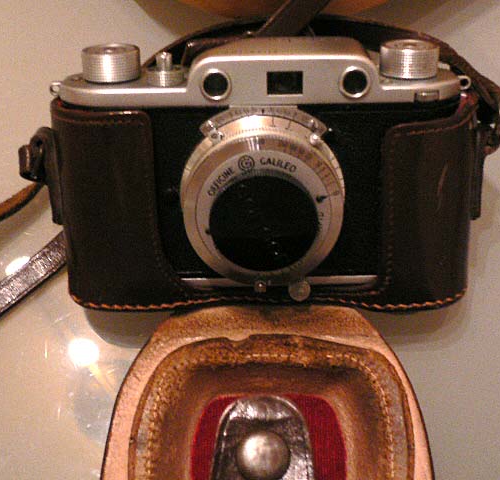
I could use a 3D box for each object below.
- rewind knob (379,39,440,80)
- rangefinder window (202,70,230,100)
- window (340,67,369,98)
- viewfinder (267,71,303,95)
[{"bbox_3d":[0.051,-0.057,0.300,0.019,0.010,0.019,0,22,3],"label":"rewind knob"},{"bbox_3d":[-0.010,-0.048,0.290,0.009,0.010,0.004,0,22,3],"label":"rangefinder window"},{"bbox_3d":[0.032,-0.048,0.288,0.009,0.010,0.004,0,22,3],"label":"window"},{"bbox_3d":[0.011,-0.048,0.290,0.012,0.008,0.004,0,22,3],"label":"viewfinder"}]

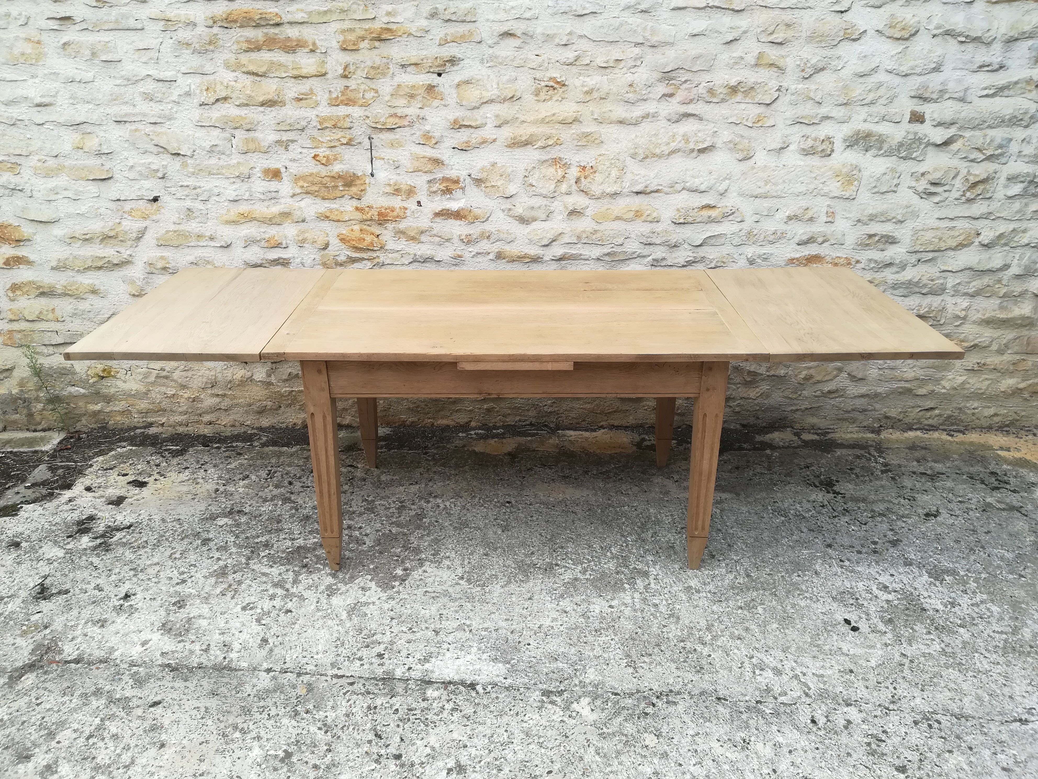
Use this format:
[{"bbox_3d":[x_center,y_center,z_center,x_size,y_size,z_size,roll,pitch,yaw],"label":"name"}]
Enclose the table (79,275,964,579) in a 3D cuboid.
[{"bbox_3d":[-0.011,0.083,2.592,2.390,0.763,0.800,0,25,0],"label":"table"}]

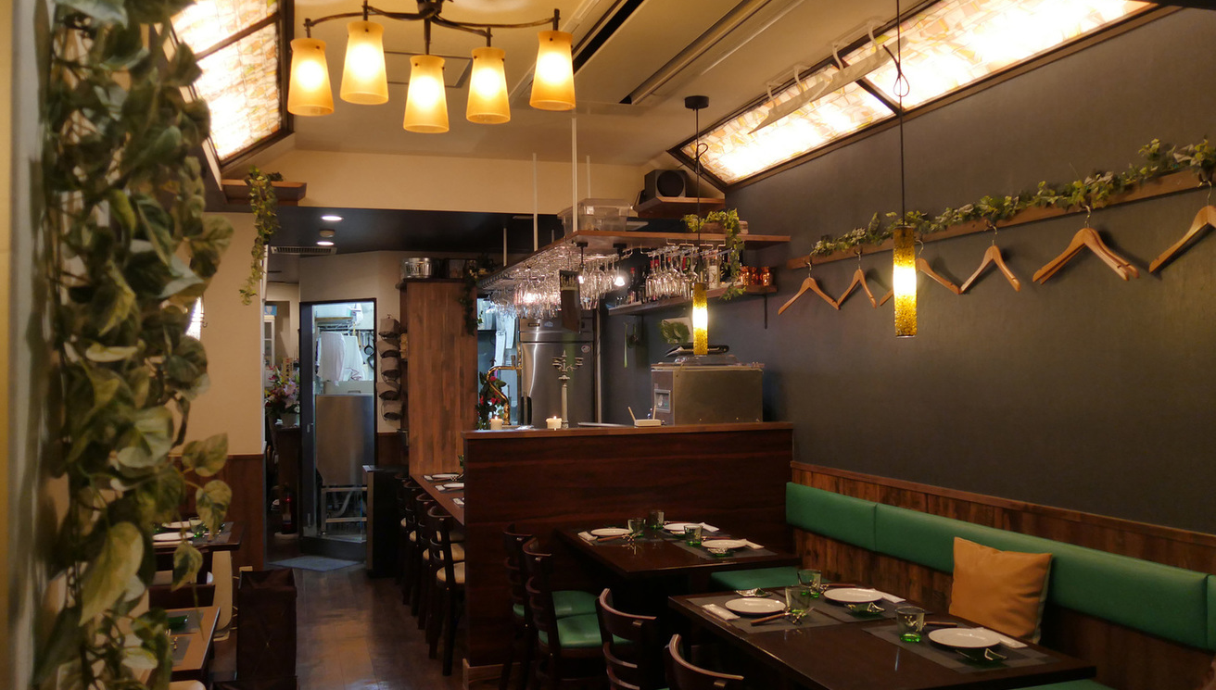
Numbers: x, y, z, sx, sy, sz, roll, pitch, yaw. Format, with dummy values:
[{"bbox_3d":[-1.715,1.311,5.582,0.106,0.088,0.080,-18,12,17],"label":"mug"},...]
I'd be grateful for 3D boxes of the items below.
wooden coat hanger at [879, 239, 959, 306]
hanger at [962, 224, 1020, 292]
[{"bbox_3d":[1.242,-0.288,3.919,0.050,0.250,0.430,0,-1,-27],"label":"wooden coat hanger"},{"bbox_3d":[1.401,-0.326,3.615,0.050,0.236,0.425,0,-1,-8],"label":"hanger"}]

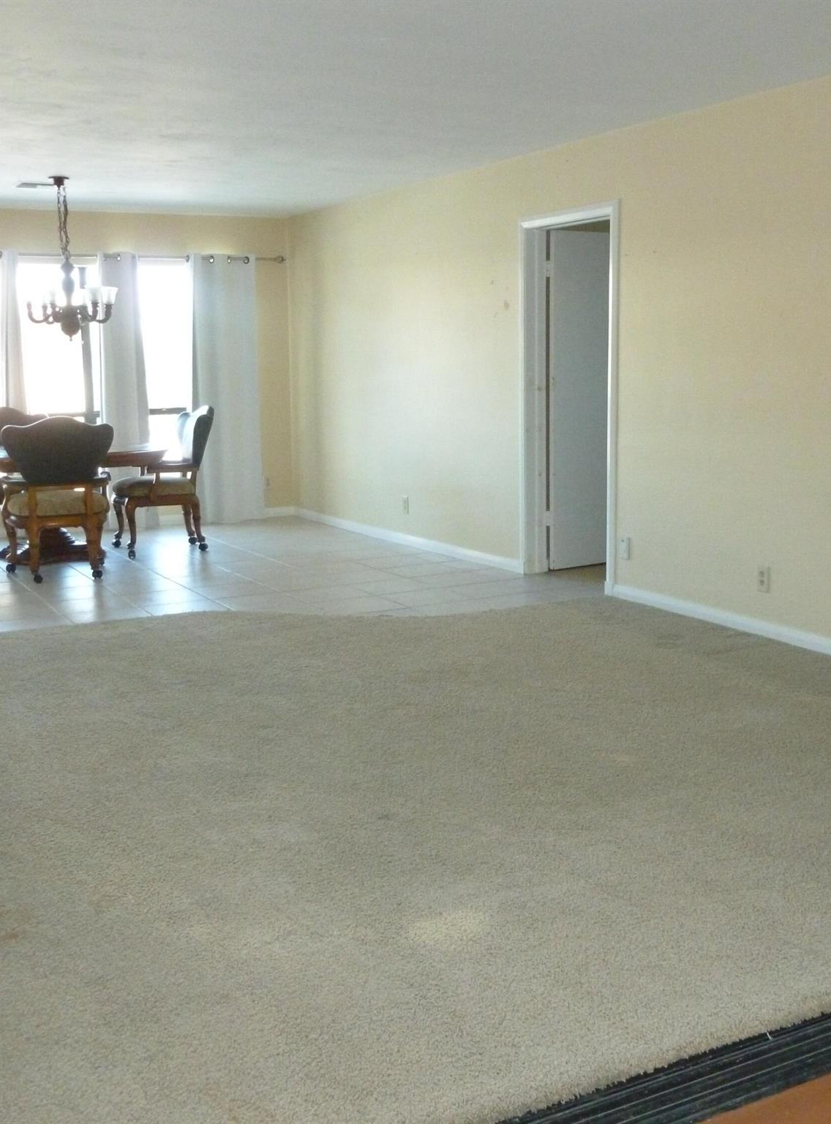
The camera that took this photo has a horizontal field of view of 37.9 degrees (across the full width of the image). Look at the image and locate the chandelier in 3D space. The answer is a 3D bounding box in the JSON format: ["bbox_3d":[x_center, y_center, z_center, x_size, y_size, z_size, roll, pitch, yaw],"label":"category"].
[{"bbox_3d":[-2.180,-1.877,7.550,0.580,0.990,0.580,-7,11,-29],"label":"chandelier"}]

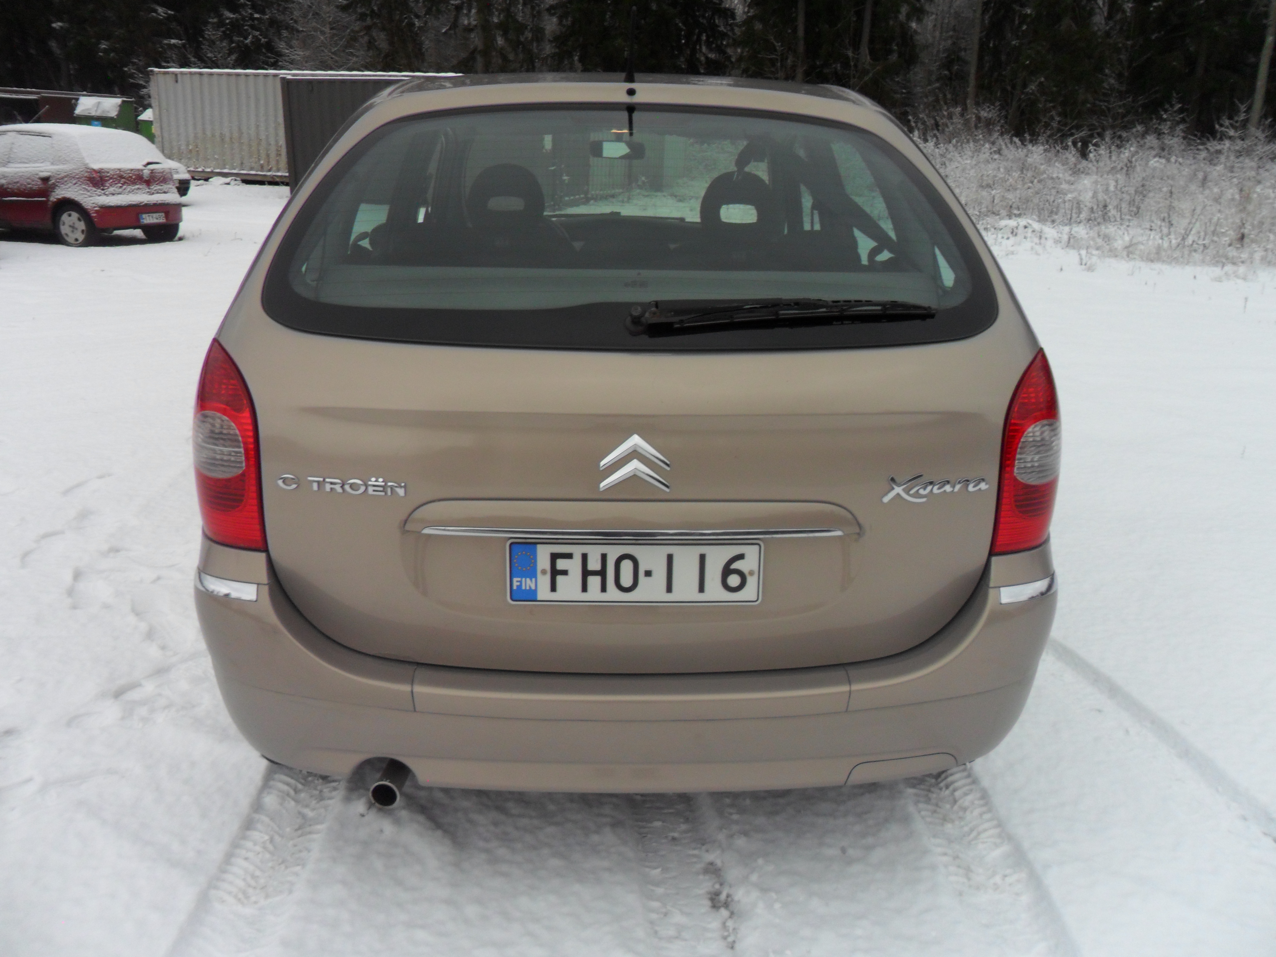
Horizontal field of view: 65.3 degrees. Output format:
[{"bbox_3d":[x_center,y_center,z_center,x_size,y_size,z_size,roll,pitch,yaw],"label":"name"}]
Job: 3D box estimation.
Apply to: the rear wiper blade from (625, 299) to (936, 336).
[{"bbox_3d":[0.241,-0.262,1.621,0.505,0.058,0.062,-1,20,-6],"label":"rear wiper blade"}]

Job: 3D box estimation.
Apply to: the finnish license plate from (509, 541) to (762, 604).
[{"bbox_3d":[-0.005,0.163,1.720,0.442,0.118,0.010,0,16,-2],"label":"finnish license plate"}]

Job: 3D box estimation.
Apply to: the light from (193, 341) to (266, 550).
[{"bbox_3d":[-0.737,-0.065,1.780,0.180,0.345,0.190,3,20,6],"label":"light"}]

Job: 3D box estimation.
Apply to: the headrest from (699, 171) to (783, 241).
[{"bbox_3d":[0.335,-0.891,3.263,0.260,0.230,0.130,0,20,-2],"label":"headrest"}]

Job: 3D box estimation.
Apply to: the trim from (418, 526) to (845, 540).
[{"bbox_3d":[-0.007,0.090,1.678,0.720,0.020,0.030,0,20,-2],"label":"trim"}]

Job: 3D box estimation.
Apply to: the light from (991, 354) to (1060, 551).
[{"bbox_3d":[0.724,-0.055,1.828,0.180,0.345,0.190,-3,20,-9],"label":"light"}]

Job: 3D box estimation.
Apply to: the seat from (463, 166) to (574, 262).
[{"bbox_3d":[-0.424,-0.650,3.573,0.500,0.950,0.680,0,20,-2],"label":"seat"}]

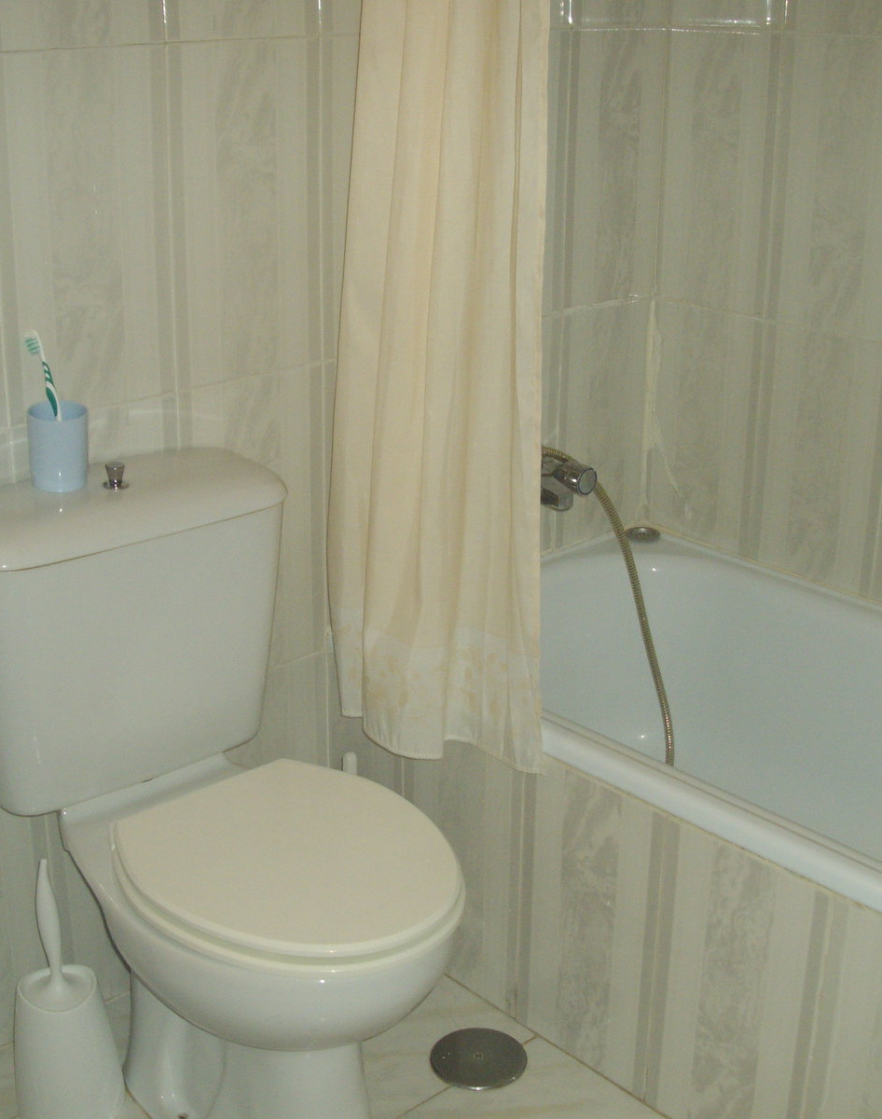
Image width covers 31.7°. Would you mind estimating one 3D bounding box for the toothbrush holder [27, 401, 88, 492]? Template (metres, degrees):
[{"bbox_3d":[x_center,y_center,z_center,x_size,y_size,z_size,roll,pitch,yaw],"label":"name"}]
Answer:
[{"bbox_3d":[-0.468,-0.138,1.889,0.074,0.095,0.074,1,21,0],"label":"toothbrush holder"}]

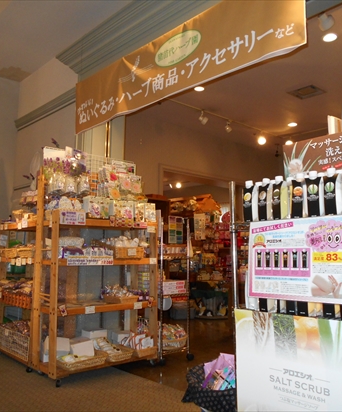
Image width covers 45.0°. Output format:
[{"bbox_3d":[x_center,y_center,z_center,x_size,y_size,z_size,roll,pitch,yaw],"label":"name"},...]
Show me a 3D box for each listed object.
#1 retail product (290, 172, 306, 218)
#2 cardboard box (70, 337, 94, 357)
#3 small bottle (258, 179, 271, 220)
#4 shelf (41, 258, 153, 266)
[{"bbox_3d":[0.493,-0.037,1.595,0.050,0.174,0.050,-4,-7,40],"label":"retail product"},{"bbox_3d":[-0.785,1.232,3.620,0.190,0.140,0.150,5,-7,-37],"label":"cardboard box"},{"bbox_3d":[0.390,-0.025,1.708,0.050,0.174,0.050,5,-7,-40],"label":"small bottle"},{"bbox_3d":[-0.647,0.507,3.717,0.970,0.050,0.400,6,-8,-42],"label":"shelf"}]

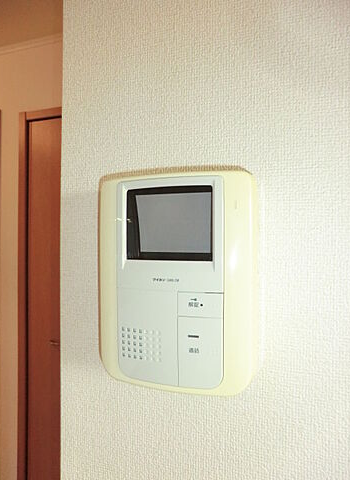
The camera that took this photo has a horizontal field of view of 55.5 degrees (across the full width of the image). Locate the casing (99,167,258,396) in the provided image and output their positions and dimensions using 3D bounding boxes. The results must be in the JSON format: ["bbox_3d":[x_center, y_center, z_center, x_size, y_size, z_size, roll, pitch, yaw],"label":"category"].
[{"bbox_3d":[-0.004,0.041,0.334,0.168,0.221,0.038,0,-1,17],"label":"casing"}]

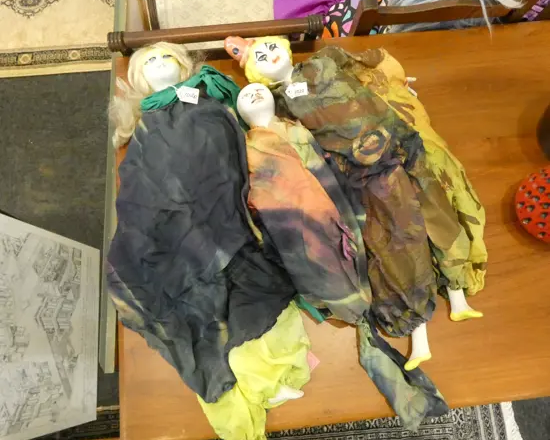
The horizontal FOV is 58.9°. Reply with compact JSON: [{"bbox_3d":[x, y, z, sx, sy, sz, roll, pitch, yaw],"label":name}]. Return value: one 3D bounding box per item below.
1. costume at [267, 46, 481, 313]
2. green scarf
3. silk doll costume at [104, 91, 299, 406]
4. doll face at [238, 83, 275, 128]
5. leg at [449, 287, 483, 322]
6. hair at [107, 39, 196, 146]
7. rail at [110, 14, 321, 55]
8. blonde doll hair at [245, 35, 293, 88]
[{"bbox_3d":[0.208,-0.095,0.919,0.279,0.080,0.600,-20,73,-7],"label":"costume"},{"bbox_3d":[-0.155,-0.240,0.959,0.215,0.065,0.146,0,72,-1],"label":"green scarf"},{"bbox_3d":[-0.153,0.025,0.872,0.317,0.085,0.573,-13,72,-5],"label":"silk doll costume"},{"bbox_3d":[-0.035,-0.225,0.958,0.075,0.072,0.092,-10,72,-3],"label":"doll face"},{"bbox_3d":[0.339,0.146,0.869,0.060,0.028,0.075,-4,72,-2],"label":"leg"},{"bbox_3d":[-0.245,-0.260,0.964,0.176,0.085,0.223,-10,72,-4],"label":"hair"},{"bbox_3d":[-0.121,-0.390,1.017,0.449,0.042,0.042,-6,72,-3],"label":"rail"},{"bbox_3d":[-0.013,-0.319,0.987,0.106,0.075,0.083,-40,77,-7],"label":"blonde doll hair"}]

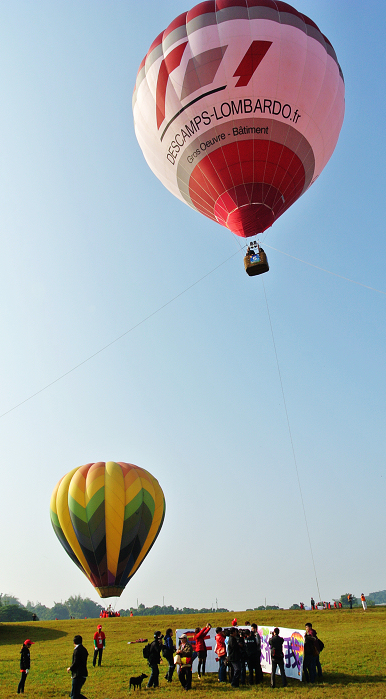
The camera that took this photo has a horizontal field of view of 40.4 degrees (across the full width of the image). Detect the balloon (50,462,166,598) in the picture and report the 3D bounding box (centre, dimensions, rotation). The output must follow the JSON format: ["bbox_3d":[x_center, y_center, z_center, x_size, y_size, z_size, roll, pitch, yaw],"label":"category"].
[{"bbox_3d":[-12.138,25.940,76.356,17.000,18.500,17.000,-5,-26,-2],"label":"balloon"}]

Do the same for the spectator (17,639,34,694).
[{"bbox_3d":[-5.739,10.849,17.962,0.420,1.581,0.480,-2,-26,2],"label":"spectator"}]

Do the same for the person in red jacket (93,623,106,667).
[{"bbox_3d":[-4.425,13.943,24.686,0.560,1.709,0.360,9,-28,-20],"label":"person in red jacket"}]

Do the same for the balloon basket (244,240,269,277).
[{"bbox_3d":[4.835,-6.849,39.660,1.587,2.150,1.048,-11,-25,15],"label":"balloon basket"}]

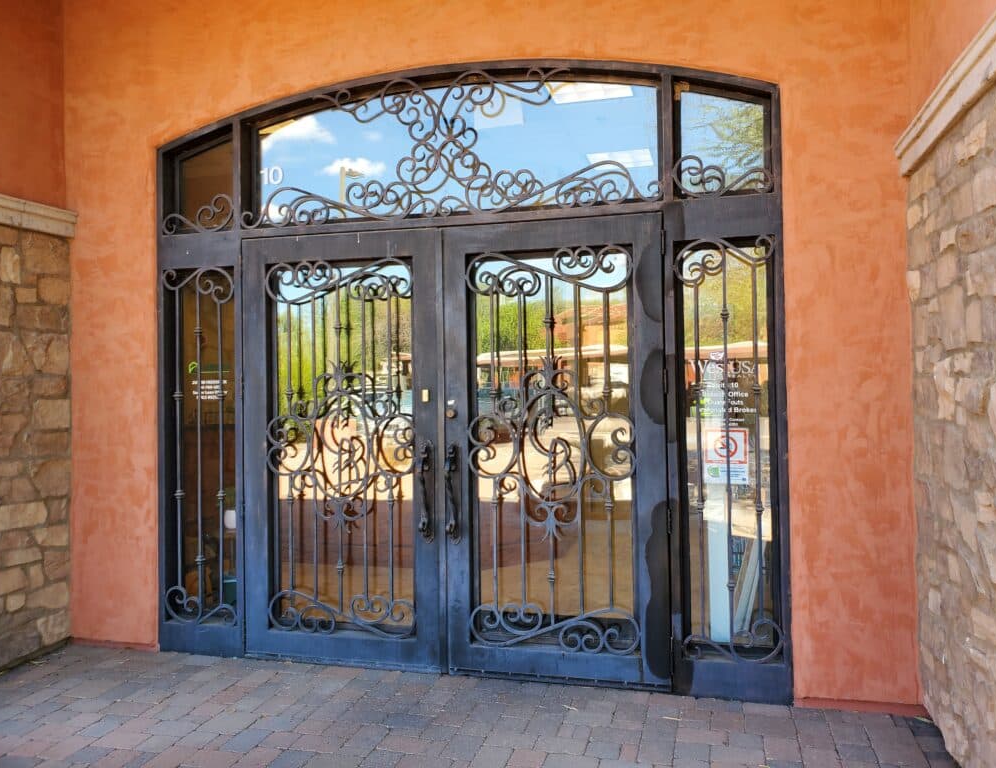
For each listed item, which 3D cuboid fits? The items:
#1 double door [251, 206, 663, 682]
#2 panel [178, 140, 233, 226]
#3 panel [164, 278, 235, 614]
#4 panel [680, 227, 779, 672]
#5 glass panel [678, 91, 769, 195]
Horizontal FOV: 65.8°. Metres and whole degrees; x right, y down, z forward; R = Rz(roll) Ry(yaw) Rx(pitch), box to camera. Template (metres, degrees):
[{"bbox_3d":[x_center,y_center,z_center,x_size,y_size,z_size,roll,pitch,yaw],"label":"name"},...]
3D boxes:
[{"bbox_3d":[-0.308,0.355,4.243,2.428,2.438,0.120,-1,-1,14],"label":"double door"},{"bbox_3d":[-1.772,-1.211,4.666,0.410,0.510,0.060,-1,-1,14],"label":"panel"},{"bbox_3d":[-1.774,0.376,4.638,0.490,2.125,0.060,-1,-1,14],"label":"panel"},{"bbox_3d":[1.172,0.334,3.906,0.498,2.127,0.060,-1,-1,14],"label":"panel"},{"bbox_3d":[1.152,-1.234,3.940,0.450,0.497,0.060,-1,-1,14],"label":"glass panel"}]

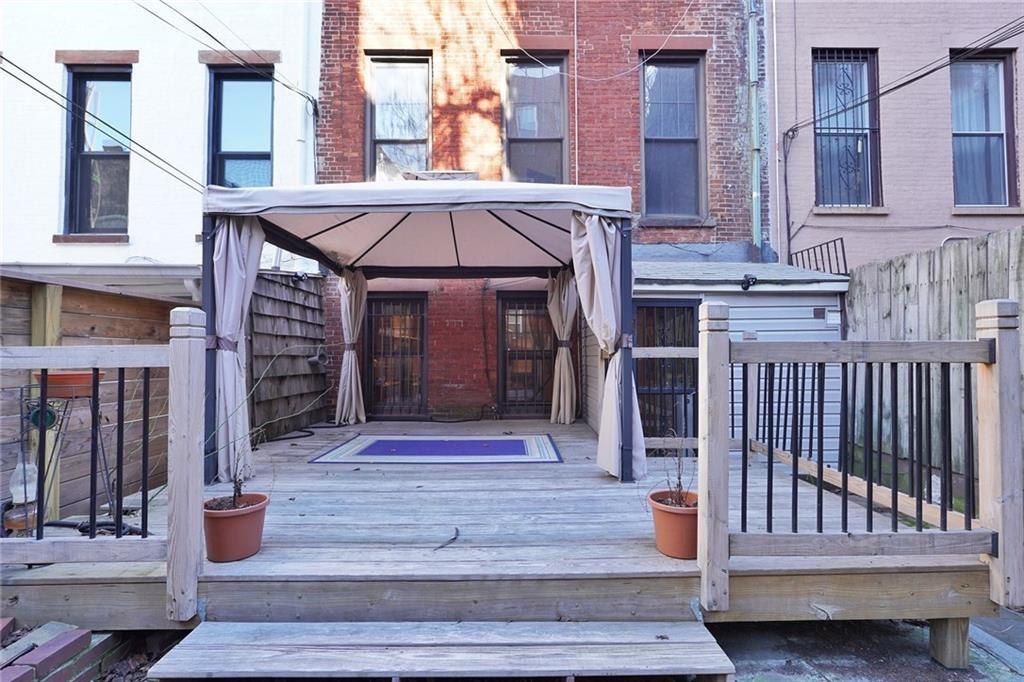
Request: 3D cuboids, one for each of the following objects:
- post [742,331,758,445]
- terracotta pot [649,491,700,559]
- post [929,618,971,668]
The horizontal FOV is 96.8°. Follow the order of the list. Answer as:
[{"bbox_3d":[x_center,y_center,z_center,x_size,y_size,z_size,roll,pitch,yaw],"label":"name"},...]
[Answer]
[{"bbox_3d":[2.087,0.469,3.980,0.090,1.100,0.090,0,-1,-1],"label":"post"},{"bbox_3d":[0.800,0.868,2.165,0.283,0.243,0.283,0,-1,0],"label":"terracotta pot"},{"bbox_3d":[1.933,1.305,2.015,0.092,0.230,0.092,0,-1,-1],"label":"post"}]

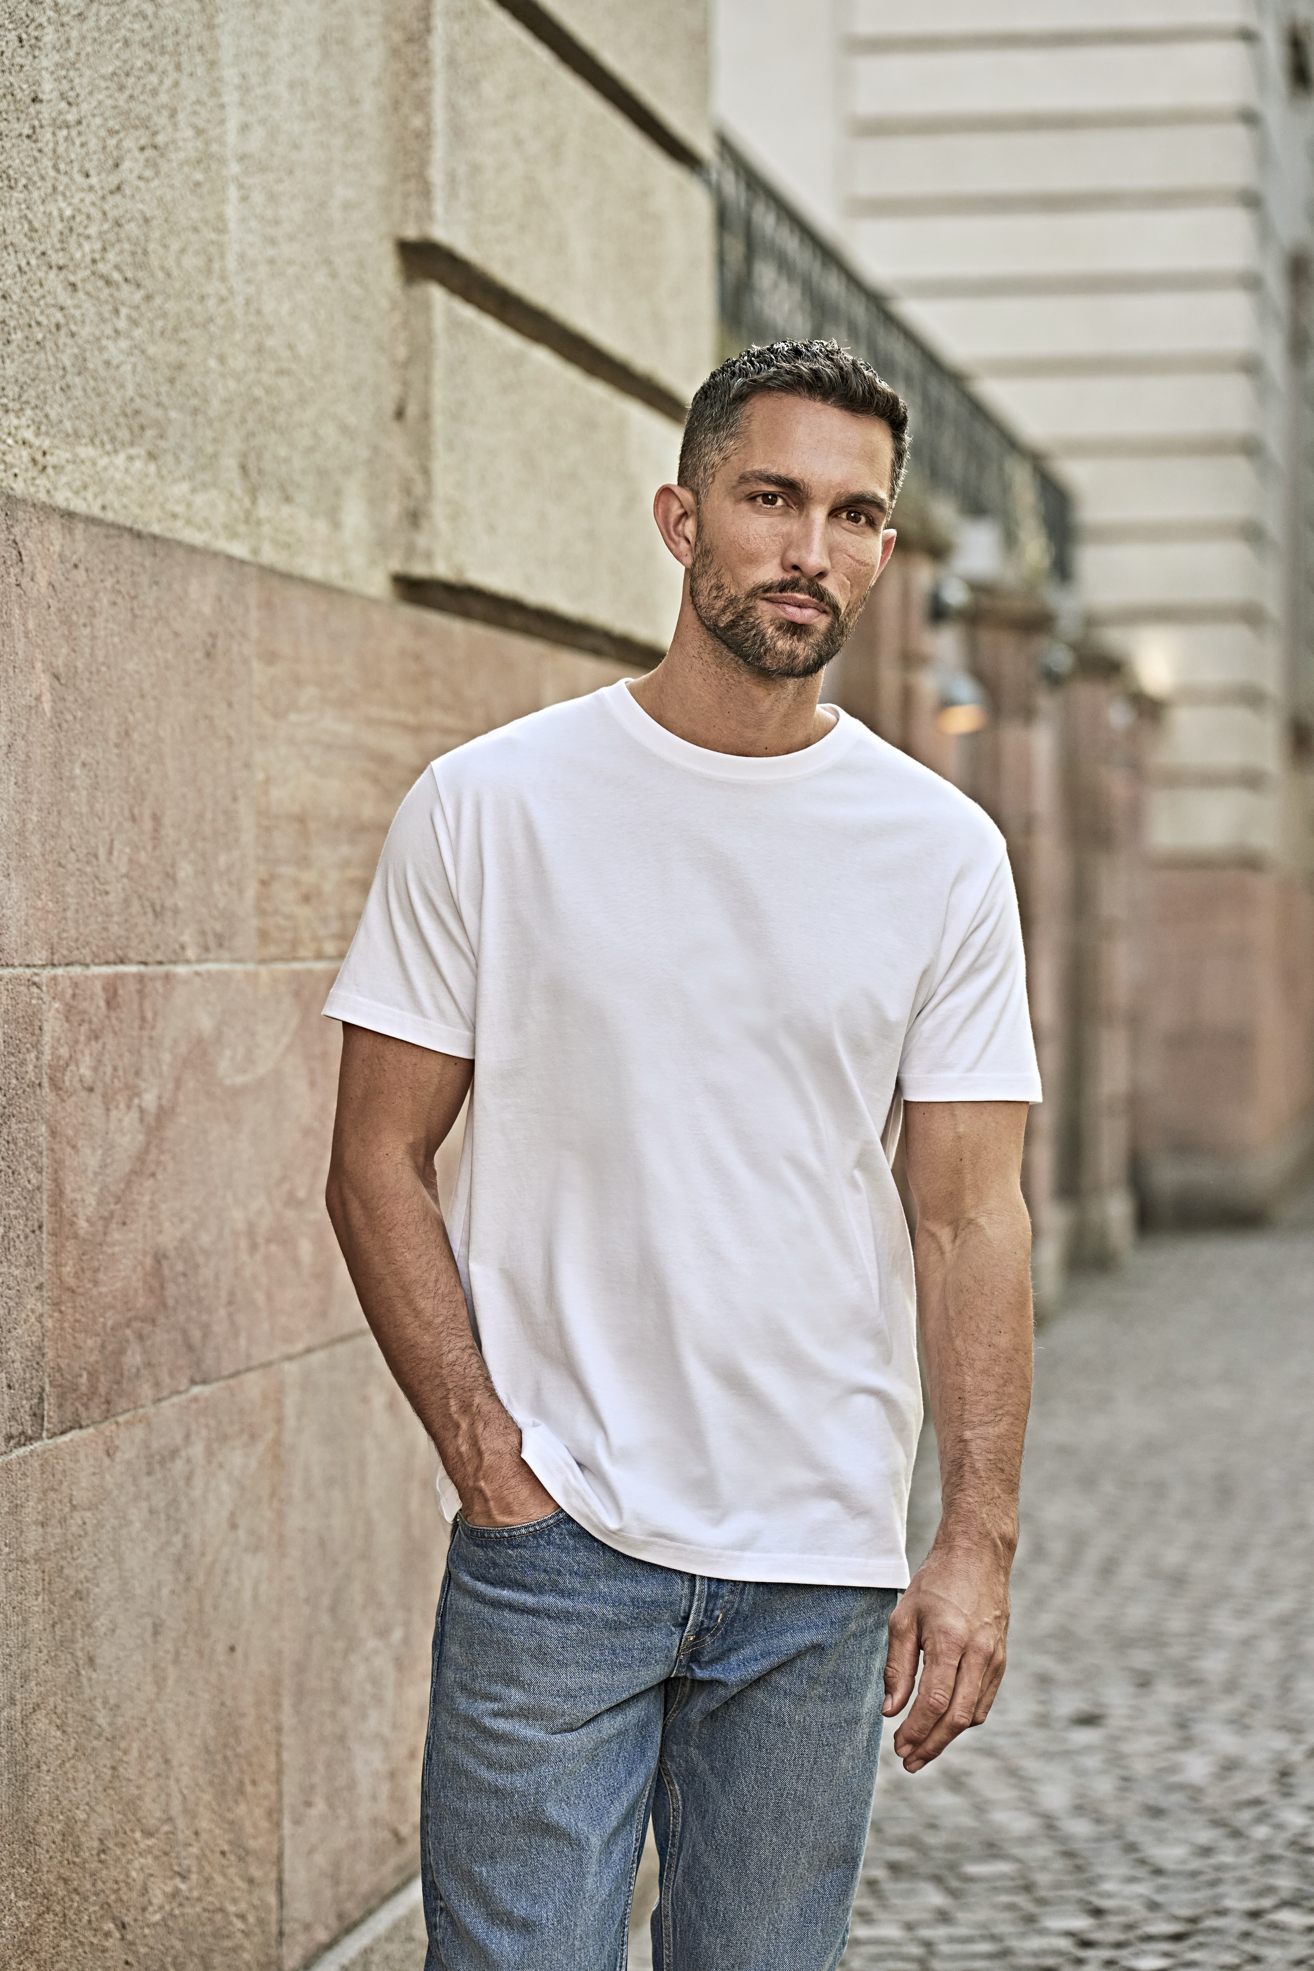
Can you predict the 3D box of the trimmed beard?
[{"bbox_3d":[0.093,-0.279,3.520,0.135,0.100,0.100,10,0,-13],"label":"trimmed beard"}]

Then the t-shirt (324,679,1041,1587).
[{"bbox_3d":[0.020,0.108,3.580,0.520,0.675,0.285,0,1,-13],"label":"t-shirt"}]

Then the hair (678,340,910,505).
[{"bbox_3d":[0.103,-0.410,3.580,0.162,0.150,0.195,10,0,-13],"label":"hair"}]

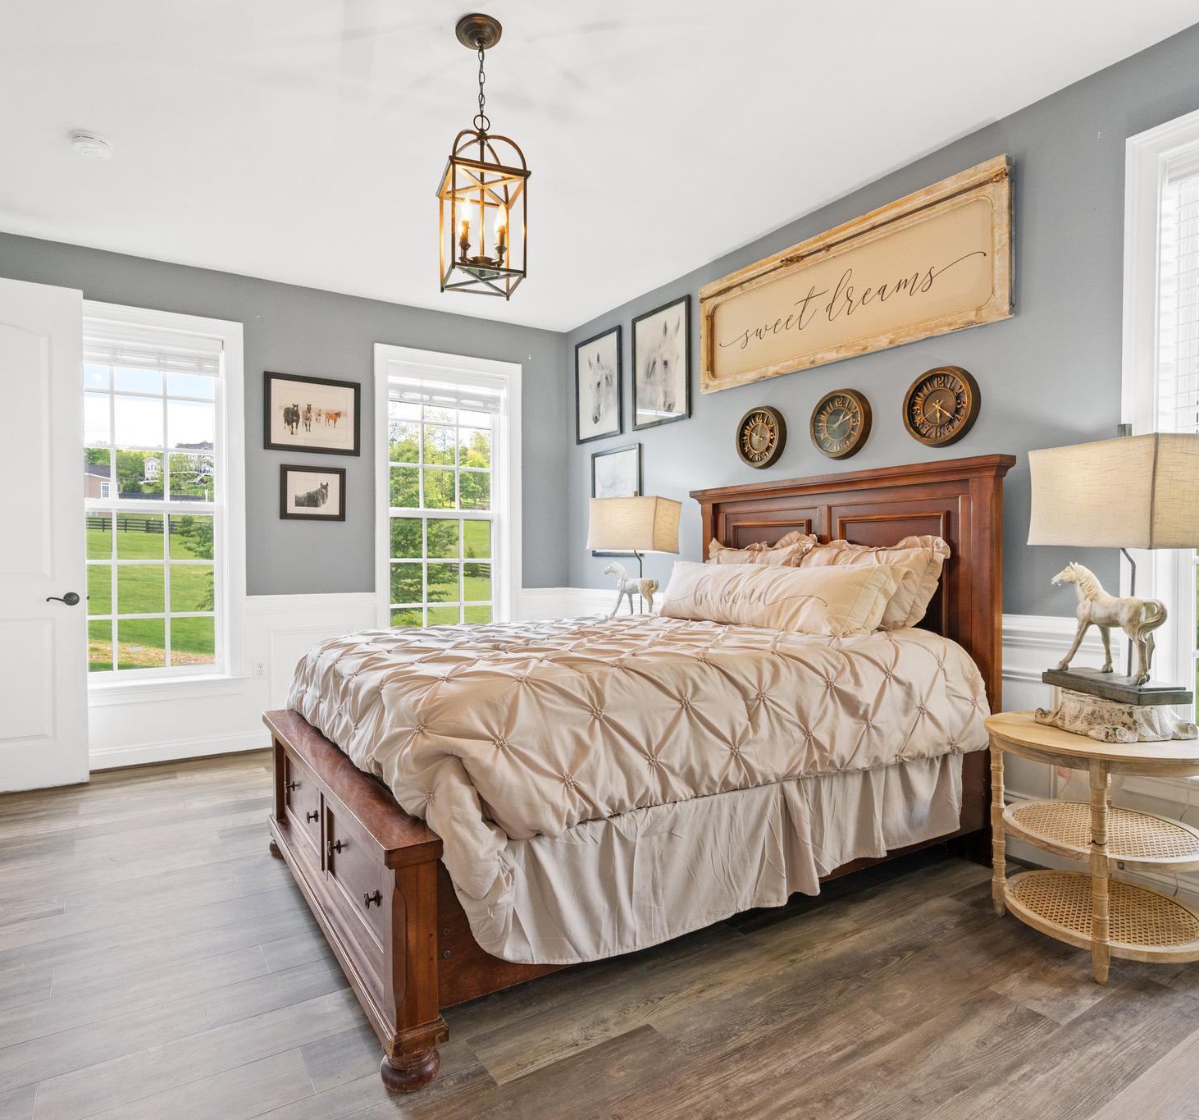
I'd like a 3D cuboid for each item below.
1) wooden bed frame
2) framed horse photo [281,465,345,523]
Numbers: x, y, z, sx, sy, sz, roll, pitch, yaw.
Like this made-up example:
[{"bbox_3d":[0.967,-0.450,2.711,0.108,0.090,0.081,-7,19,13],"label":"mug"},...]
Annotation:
[{"bbox_3d":[0.084,0.369,2.788,2.255,1.460,1.700,0,1,-33],"label":"wooden bed frame"},{"bbox_3d":[-1.723,-0.397,4.502,0.375,0.325,0.025,0,1,-33],"label":"framed horse photo"}]

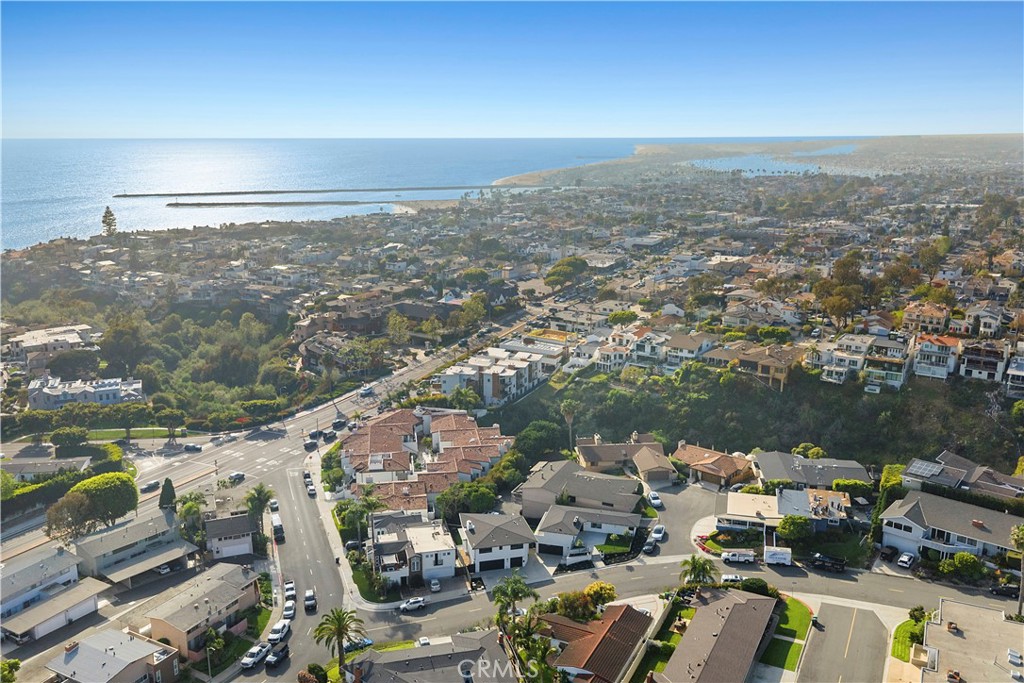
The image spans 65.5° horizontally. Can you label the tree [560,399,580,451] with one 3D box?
[{"bbox_3d":[14.960,23.250,203.680,4.400,16.000,4.400,0,15,0],"label":"tree"}]

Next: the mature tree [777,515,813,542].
[{"bbox_3d":[52.320,35.300,147.860,6.200,5.700,6.200,0,15,0],"label":"mature tree"}]

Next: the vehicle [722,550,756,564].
[{"bbox_3d":[40.400,38.355,142.480,5.700,1.900,2.000,0,15,-1],"label":"vehicle"}]

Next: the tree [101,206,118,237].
[{"bbox_3d":[-398.918,-118.525,790.000,14.500,28.500,14.500,-7,16,-26],"label":"tree"}]

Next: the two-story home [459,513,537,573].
[{"bbox_3d":[-2.800,37.951,153.742,12.400,7.000,12.400,-3,15,-13],"label":"two-story home"}]

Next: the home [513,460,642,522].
[{"bbox_3d":[15.100,32.799,171.724,23.500,7.300,15.700,6,16,22],"label":"home"}]

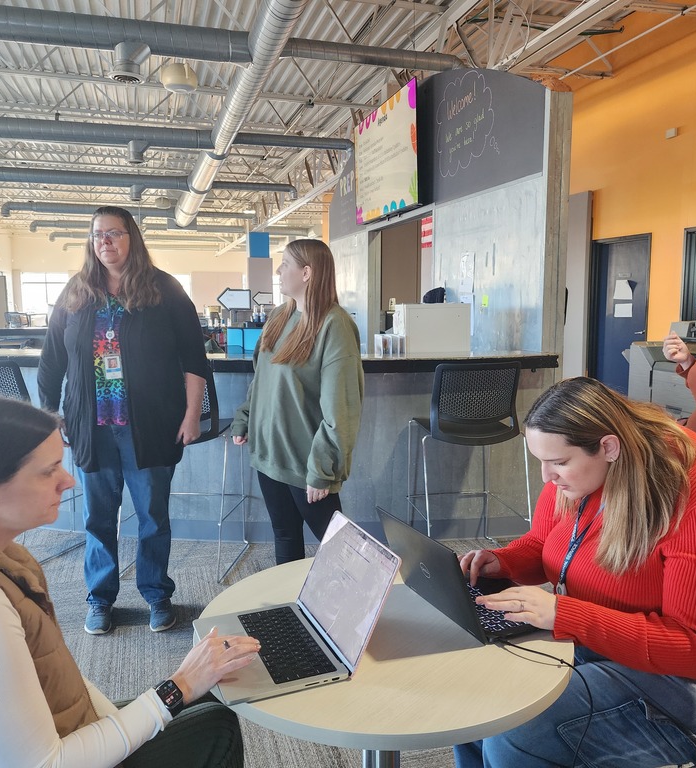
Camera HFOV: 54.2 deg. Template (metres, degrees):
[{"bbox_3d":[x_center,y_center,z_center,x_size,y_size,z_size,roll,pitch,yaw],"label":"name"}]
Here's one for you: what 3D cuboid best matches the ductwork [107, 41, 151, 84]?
[{"bbox_3d":[-1.919,-2.798,5.922,0.370,0.350,0.350,-2,7,-16],"label":"ductwork"}]

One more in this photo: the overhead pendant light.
[{"bbox_3d":[-1.563,-2.846,6.329,0.360,0.260,0.360,-2,7,-16],"label":"overhead pendant light"}]

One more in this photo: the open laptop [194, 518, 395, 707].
[{"bbox_3d":[-0.112,0.401,1.282,0.313,0.207,0.313,-3,7,-22],"label":"open laptop"}]

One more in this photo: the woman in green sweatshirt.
[{"bbox_3d":[-0.193,0.244,2.708,0.480,1.615,0.330,4,8,30],"label":"woman in green sweatshirt"}]

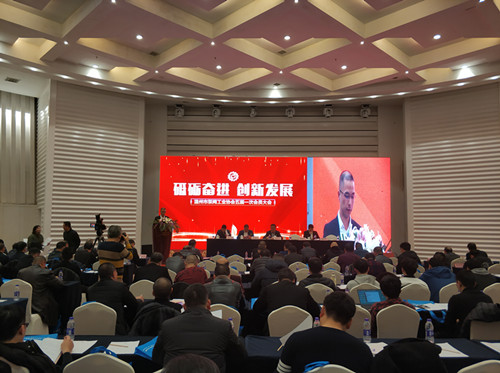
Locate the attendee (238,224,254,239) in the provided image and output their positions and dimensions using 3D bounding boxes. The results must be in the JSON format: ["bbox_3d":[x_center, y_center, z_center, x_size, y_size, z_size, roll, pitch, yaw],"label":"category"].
[{"bbox_3d":[-0.113,1.814,12.282,0.520,1.250,0.720,0,-6,0],"label":"attendee"}]

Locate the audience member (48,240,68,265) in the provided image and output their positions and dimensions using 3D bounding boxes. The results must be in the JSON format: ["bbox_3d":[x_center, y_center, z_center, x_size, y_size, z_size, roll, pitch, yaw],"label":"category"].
[{"bbox_3d":[-4.081,1.832,8.259,0.540,1.280,0.780,-1,-6,15],"label":"audience member"}]

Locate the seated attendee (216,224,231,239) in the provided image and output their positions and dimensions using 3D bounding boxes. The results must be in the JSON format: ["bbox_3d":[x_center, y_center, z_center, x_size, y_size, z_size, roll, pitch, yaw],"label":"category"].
[{"bbox_3d":[-0.949,1.991,13.769,0.560,1.250,0.750,0,-6,0],"label":"seated attendee"}]

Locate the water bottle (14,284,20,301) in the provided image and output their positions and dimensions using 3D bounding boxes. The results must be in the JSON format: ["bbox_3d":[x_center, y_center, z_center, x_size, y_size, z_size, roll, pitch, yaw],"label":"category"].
[{"bbox_3d":[-3.087,1.411,5.171,0.065,0.215,0.065,0,-5,0],"label":"water bottle"}]

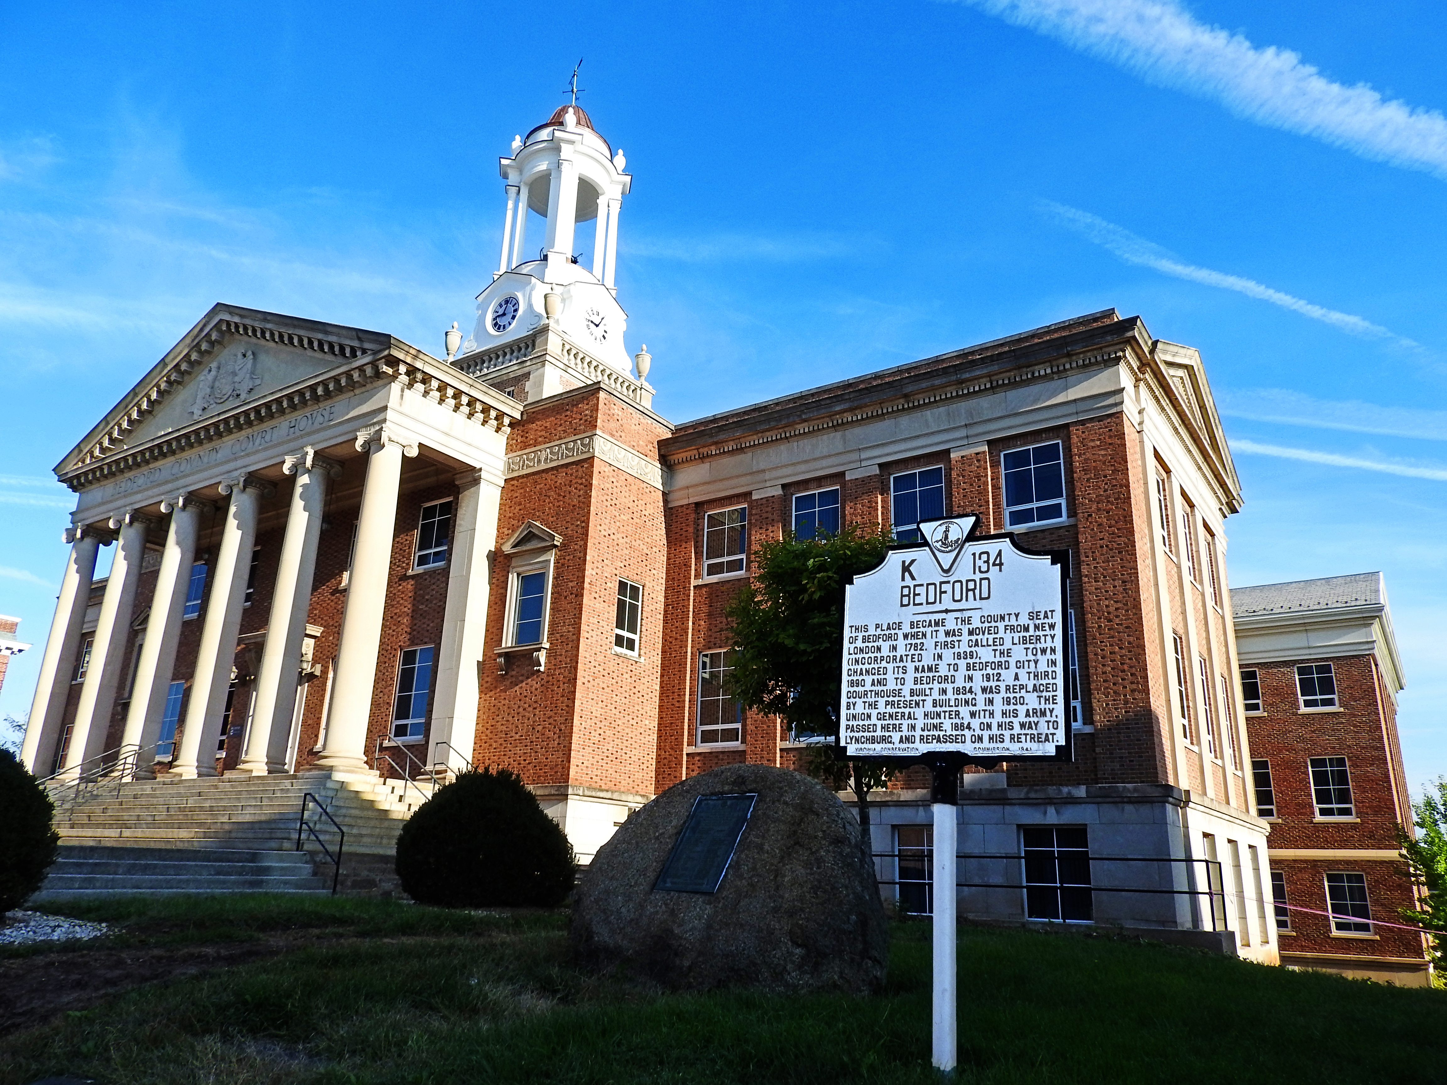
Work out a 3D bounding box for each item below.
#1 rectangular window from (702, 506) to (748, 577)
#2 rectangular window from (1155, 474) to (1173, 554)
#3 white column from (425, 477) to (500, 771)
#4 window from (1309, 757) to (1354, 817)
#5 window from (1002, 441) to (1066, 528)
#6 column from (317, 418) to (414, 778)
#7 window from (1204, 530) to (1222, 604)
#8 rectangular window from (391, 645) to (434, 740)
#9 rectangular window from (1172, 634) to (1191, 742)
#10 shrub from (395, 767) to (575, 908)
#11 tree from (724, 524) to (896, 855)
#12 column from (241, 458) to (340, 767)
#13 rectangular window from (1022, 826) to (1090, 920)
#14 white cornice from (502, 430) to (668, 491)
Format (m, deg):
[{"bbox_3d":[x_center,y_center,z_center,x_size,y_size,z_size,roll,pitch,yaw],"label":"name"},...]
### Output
[{"bbox_3d":[0.082,-0.018,23.418,1.200,1.620,0.140,-10,-22,33],"label":"rectangular window"},{"bbox_3d":[8.864,-0.669,20.305,0.200,1.634,1.206,-10,-21,33],"label":"rectangular window"},{"bbox_3d":[-5.720,1.813,22.234,0.832,7.009,0.713,-10,-21,33],"label":"white column"},{"bbox_3d":[22.145,8.903,36.546,1.190,2.120,0.140,-10,-22,33],"label":"window"},{"bbox_3d":[6.040,-1.122,19.510,1.200,1.620,0.140,-10,-22,33],"label":"window"},{"bbox_3d":[-7.176,1.131,20.196,0.980,7.027,0.980,-10,-21,33],"label":"column"},{"bbox_3d":[11.753,0.663,24.314,0.140,1.650,1.200,-11,-22,34],"label":"window"},{"bbox_3d":[-7.341,3.550,23.761,1.157,2.143,0.140,-10,-21,33],"label":"rectangular window"},{"bbox_3d":[8.749,2.778,19.216,0.200,2.109,1.206,-10,-21,33],"label":"rectangular window"},{"bbox_3d":[-3.018,3.714,12.733,2.195,1.631,2.195,2,-18,0],"label":"shrub"},{"bbox_3d":[1.679,2.337,13.432,3.301,5.367,3.301,-10,-21,33],"label":"tree"},{"bbox_3d":[-9.332,1.503,21.601,0.980,7.027,0.980,-10,-21,33],"label":"column"},{"bbox_3d":[5.658,5.617,17.019,1.188,1.527,0.200,-10,-21,33],"label":"rectangular window"},{"bbox_3d":[-3.274,-1.623,24.257,2.880,0.577,2.758,-10,-21,33],"label":"white cornice"}]

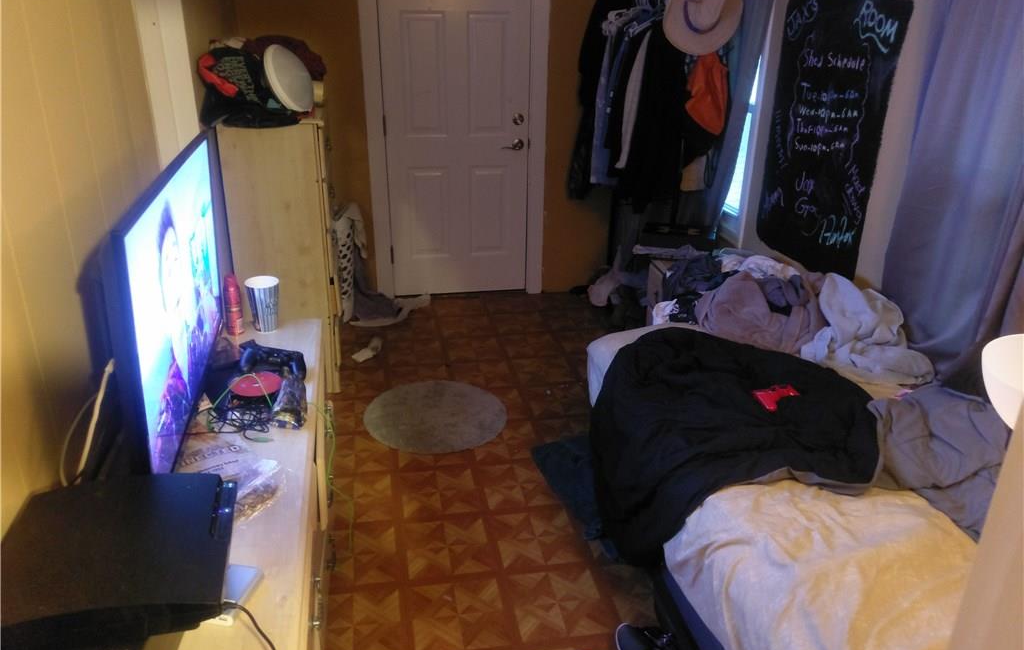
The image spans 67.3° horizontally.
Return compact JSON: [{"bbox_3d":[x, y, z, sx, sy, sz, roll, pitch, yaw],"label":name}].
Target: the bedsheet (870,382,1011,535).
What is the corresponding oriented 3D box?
[{"bbox_3d":[1.248,0.331,2.223,0.480,0.180,0.620,17,30,31],"label":"bedsheet"}]

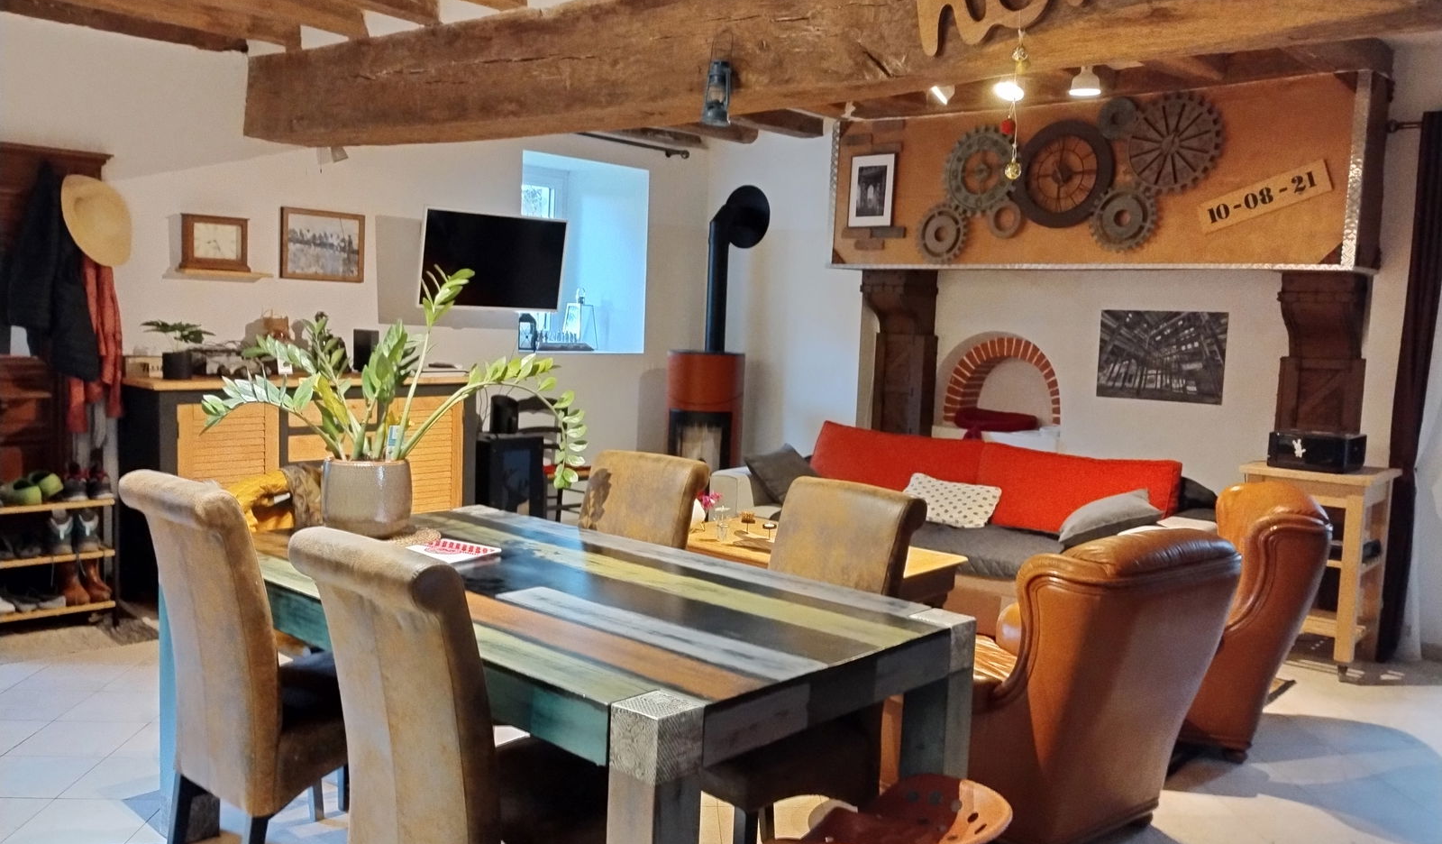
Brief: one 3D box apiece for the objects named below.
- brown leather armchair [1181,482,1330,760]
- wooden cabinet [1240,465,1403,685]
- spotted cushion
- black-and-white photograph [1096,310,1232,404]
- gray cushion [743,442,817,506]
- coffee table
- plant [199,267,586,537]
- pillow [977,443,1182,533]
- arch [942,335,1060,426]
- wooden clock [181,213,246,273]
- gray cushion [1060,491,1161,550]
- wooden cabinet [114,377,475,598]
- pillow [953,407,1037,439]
[{"bbox_3d":[1.684,0.645,4.206,0.830,0.920,0.740,4,5,22],"label":"brown leather armchair"},{"bbox_3d":[2.604,0.616,5.132,0.505,0.845,0.560,7,7,41],"label":"wooden cabinet"},{"bbox_3d":[1.090,0.381,5.620,0.480,0.265,0.120,7,-29,42],"label":"spotted cushion"},{"bbox_3d":[2.451,-0.365,6.492,0.700,0.498,0.020,6,7,39],"label":"black-and-white photograph"},{"bbox_3d":[0.355,0.290,6.400,0.400,0.125,0.390,-4,51,-47],"label":"gray cushion"},{"bbox_3d":[0.299,0.744,4.857,1.220,0.460,0.700,7,7,42],"label":"coffee table"},{"bbox_3d":[-0.904,-0.063,3.303,1.054,0.740,0.720,1,5,-17],"label":"plant"},{"bbox_3d":[1.750,0.354,5.880,1.010,0.440,0.170,6,-9,37],"label":"pillow"},{"bbox_3d":[1.783,-0.259,7.206,0.779,0.533,0.240,6,6,40],"label":"arch"},{"bbox_3d":[-2.526,-0.887,5.830,0.085,0.265,0.337,6,6,40],"label":"wooden clock"},{"bbox_3d":[1.751,0.425,5.325,0.460,0.140,0.390,-15,11,-5],"label":"gray cushion"},{"bbox_3d":[-2.174,0.279,6.236,0.450,1.010,1.849,6,6,40],"label":"wooden cabinet"},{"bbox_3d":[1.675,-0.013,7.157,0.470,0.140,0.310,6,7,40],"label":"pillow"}]

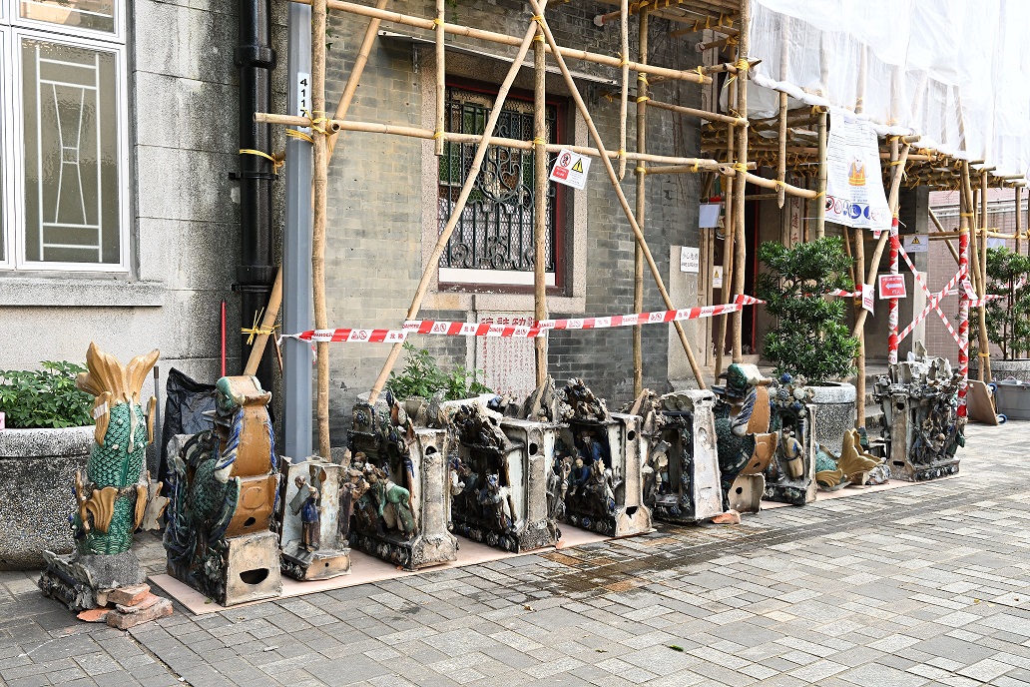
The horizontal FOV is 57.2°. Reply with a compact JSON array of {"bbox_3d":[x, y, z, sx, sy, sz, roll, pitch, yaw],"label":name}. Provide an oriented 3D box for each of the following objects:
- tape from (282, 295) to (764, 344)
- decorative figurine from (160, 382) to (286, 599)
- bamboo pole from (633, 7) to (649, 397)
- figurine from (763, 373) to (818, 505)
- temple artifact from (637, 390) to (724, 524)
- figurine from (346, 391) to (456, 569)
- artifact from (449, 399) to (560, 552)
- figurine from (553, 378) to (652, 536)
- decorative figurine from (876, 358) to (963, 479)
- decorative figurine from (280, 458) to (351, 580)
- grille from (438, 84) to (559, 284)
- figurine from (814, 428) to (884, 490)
[{"bbox_3d":[0.308,-0.177,5.990,3.610,0.310,0.140,-1,2,-32],"label":"tape"},{"bbox_3d":[-1.128,0.523,3.654,0.273,0.814,0.609,-1,2,-38],"label":"decorative figurine"},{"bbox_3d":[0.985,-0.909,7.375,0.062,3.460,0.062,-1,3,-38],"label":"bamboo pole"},{"bbox_3d":[1.645,0.565,5.665,0.243,0.735,0.345,-1,2,-37],"label":"figurine"},{"bbox_3d":[0.918,0.599,5.230,0.304,0.680,0.457,-1,2,-37],"label":"temple artifact"},{"bbox_3d":[-0.507,0.568,4.173,0.273,0.698,0.535,-1,2,-38],"label":"figurine"},{"bbox_3d":[-0.064,0.622,4.611,0.325,0.654,0.588,-1,2,-37],"label":"artifact"},{"bbox_3d":[0.423,0.557,4.755,0.273,0.693,0.493,-1,2,-34],"label":"figurine"},{"bbox_3d":[2.836,0.508,6.603,0.720,0.817,0.325,-1,2,-37],"label":"decorative figurine"},{"bbox_3d":[-0.886,0.735,4.035,0.243,0.446,0.406,-1,2,-37],"label":"decorative figurine"},{"bbox_3d":[-0.089,-1.094,6.731,1.055,1.334,0.061,-1,2,-37],"label":"grille"},{"bbox_3d":[2.136,0.744,6.136,0.761,0.360,0.284,-1,2,-37],"label":"figurine"}]

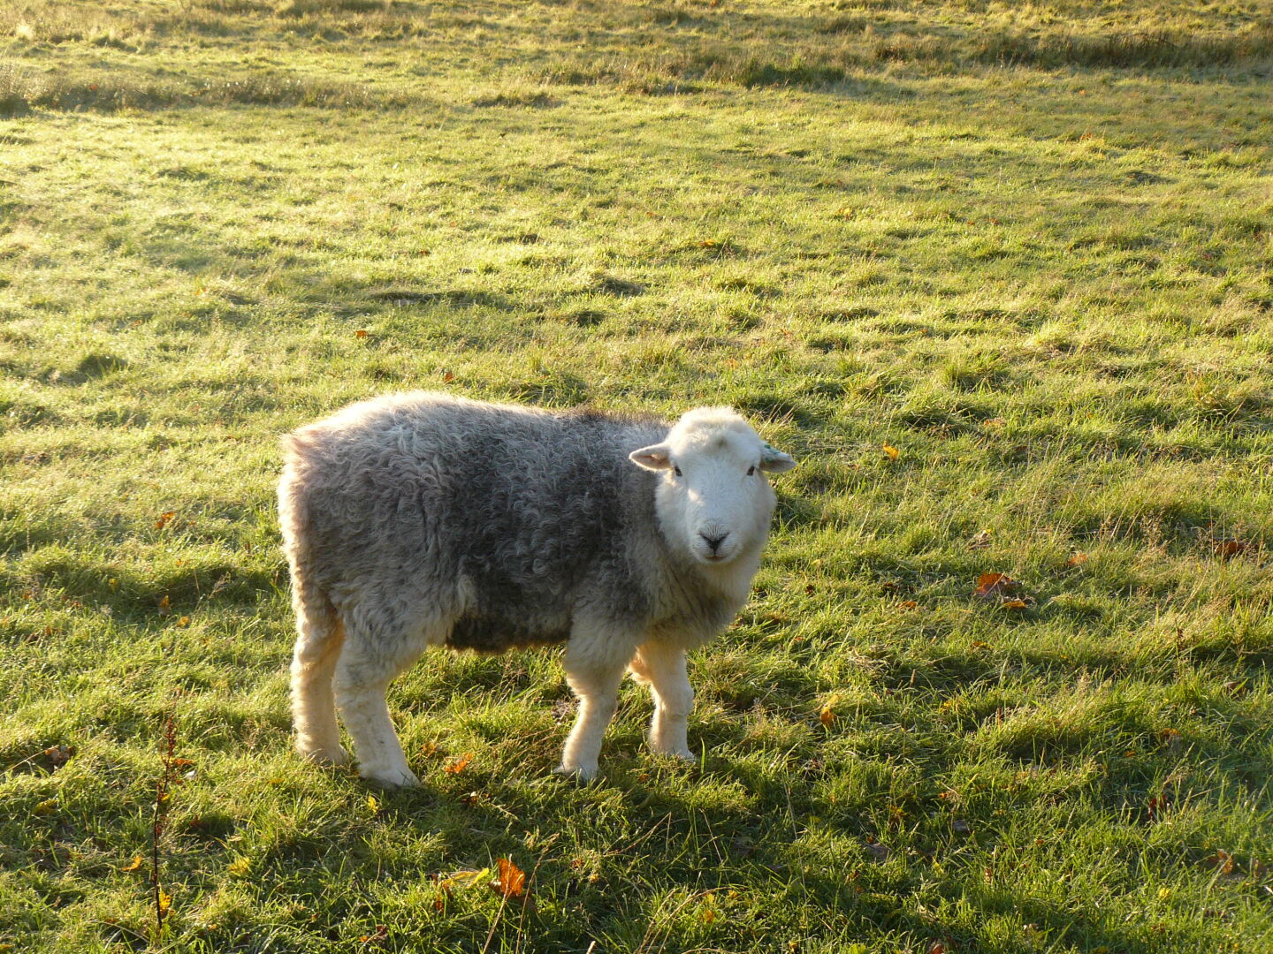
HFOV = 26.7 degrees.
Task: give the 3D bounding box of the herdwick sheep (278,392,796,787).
[{"bbox_3d":[-0.182,0.195,4.668,0.880,0.685,0.460,1,12,4],"label":"herdwick sheep"}]

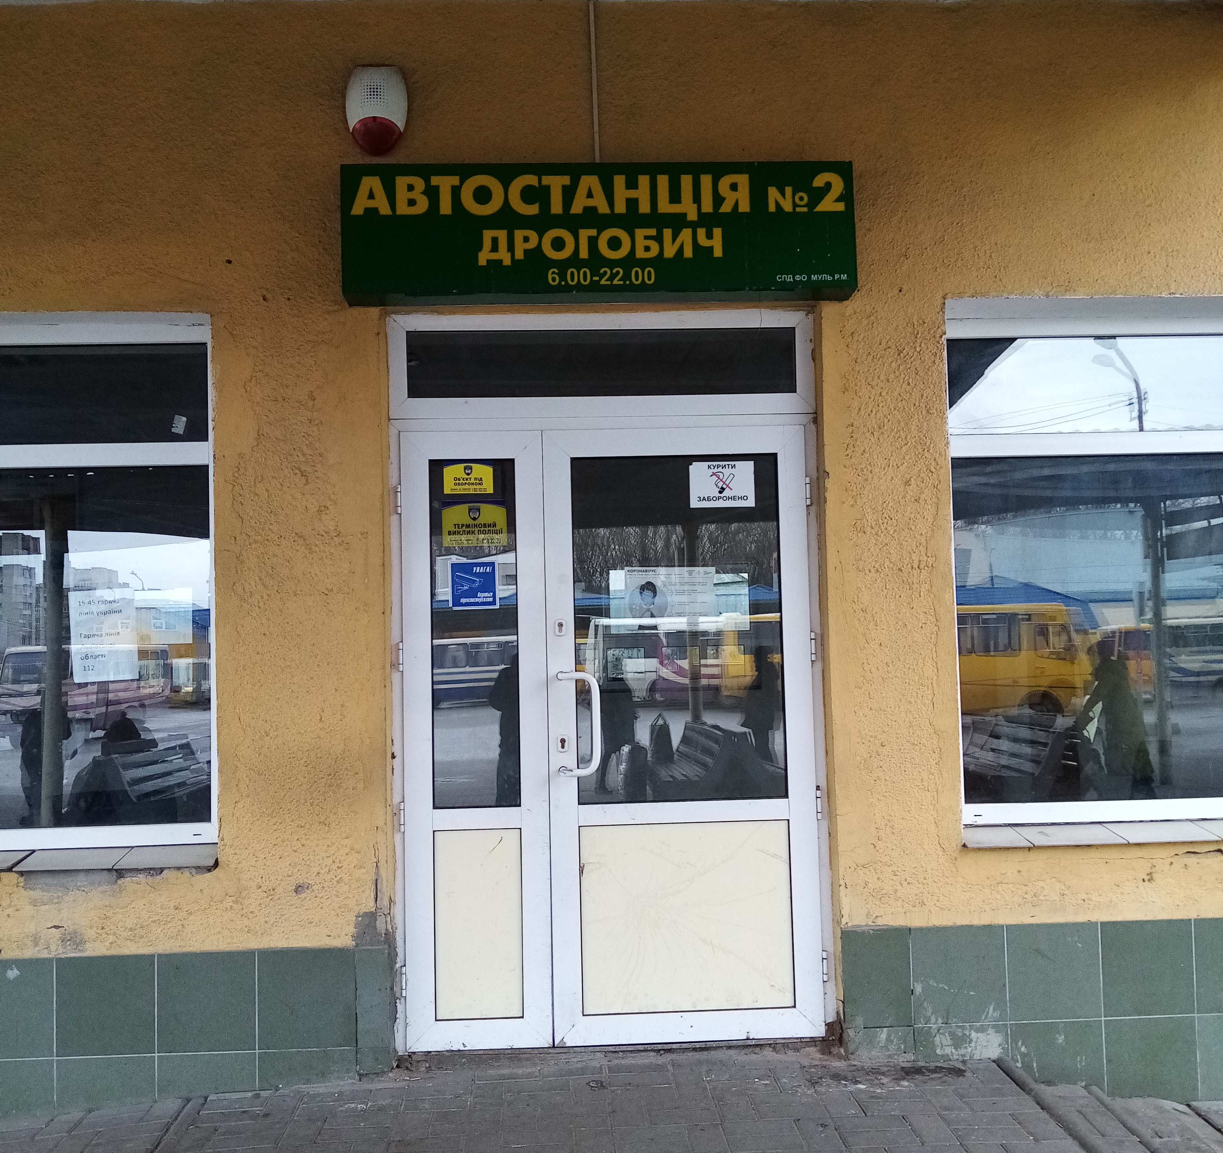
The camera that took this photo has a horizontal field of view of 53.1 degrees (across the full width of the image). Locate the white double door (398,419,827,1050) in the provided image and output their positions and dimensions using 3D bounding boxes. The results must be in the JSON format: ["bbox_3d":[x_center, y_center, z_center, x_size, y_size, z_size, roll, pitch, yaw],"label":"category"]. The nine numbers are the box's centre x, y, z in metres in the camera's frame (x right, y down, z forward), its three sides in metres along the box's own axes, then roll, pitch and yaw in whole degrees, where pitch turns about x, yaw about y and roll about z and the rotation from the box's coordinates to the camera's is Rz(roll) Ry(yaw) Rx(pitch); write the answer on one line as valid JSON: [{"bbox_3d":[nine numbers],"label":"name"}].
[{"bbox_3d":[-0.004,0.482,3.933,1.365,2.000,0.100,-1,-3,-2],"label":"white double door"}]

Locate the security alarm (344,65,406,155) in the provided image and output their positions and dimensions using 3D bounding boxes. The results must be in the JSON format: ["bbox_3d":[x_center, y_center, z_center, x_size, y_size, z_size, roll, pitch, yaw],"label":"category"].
[{"bbox_3d":[-0.739,-1.471,3.856,0.195,0.275,0.085,-1,-3,-2],"label":"security alarm"}]

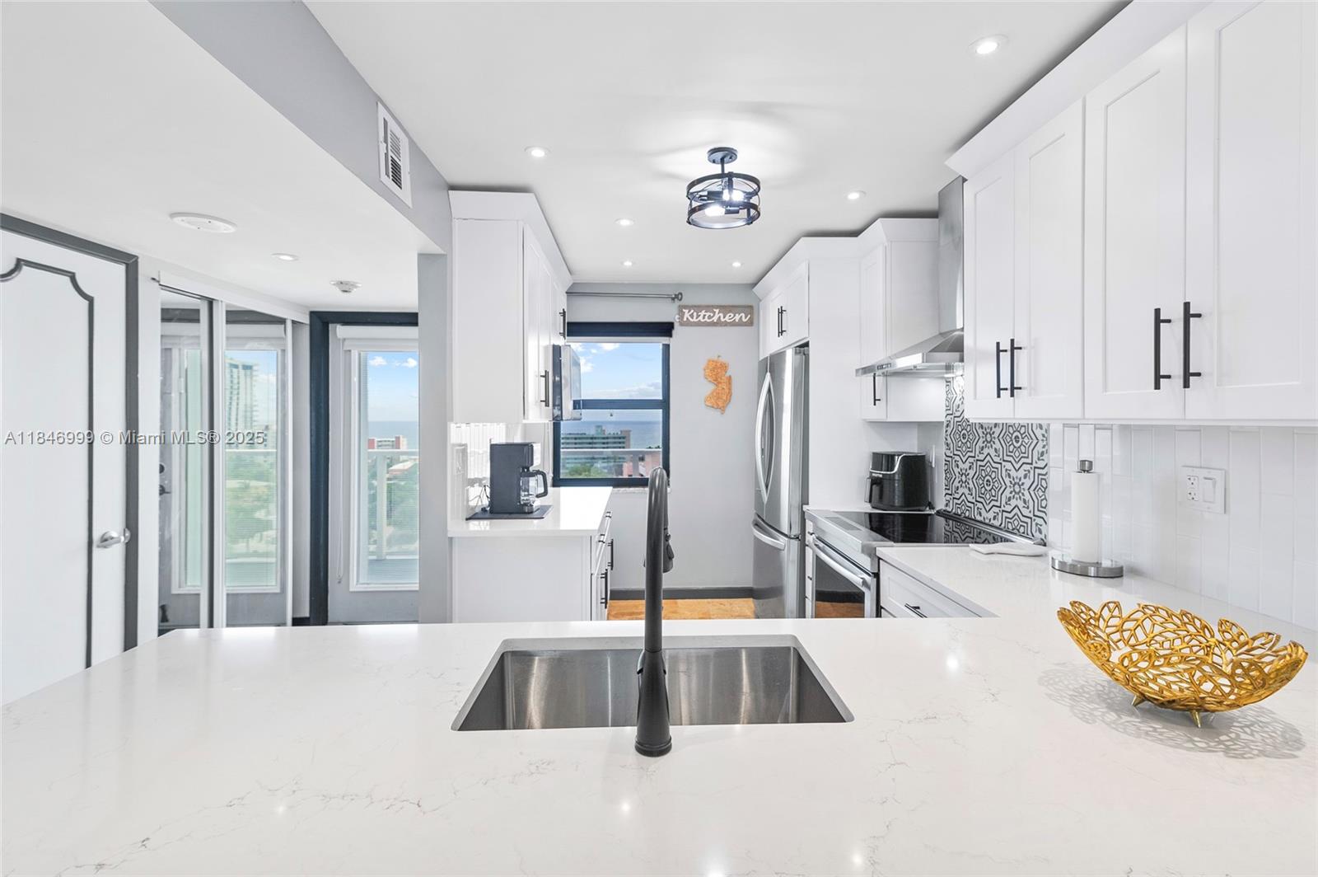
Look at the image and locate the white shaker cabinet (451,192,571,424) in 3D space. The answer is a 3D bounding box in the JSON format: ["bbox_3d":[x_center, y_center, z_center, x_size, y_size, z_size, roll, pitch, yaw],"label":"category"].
[{"bbox_3d":[-0.783,-0.602,3.462,0.376,1.025,1.660,0,2,-2],"label":"white shaker cabinet"}]

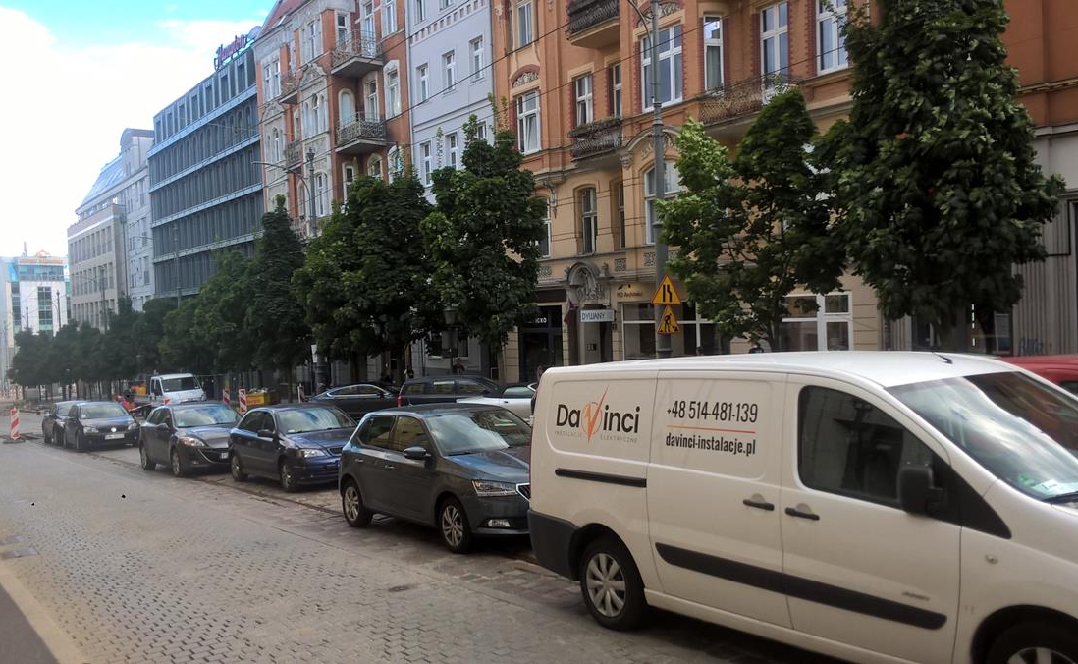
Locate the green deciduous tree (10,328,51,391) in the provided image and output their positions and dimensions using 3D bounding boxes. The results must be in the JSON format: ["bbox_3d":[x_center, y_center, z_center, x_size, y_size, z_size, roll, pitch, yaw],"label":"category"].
[{"bbox_3d":[-51.200,3.050,97.500,4.200,6.900,4.200,-3,1,-36],"label":"green deciduous tree"}]

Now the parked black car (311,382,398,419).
[{"bbox_3d":[-5.400,2.450,33.500,4.750,1.410,1.850,-1,1,22],"label":"parked black car"}]

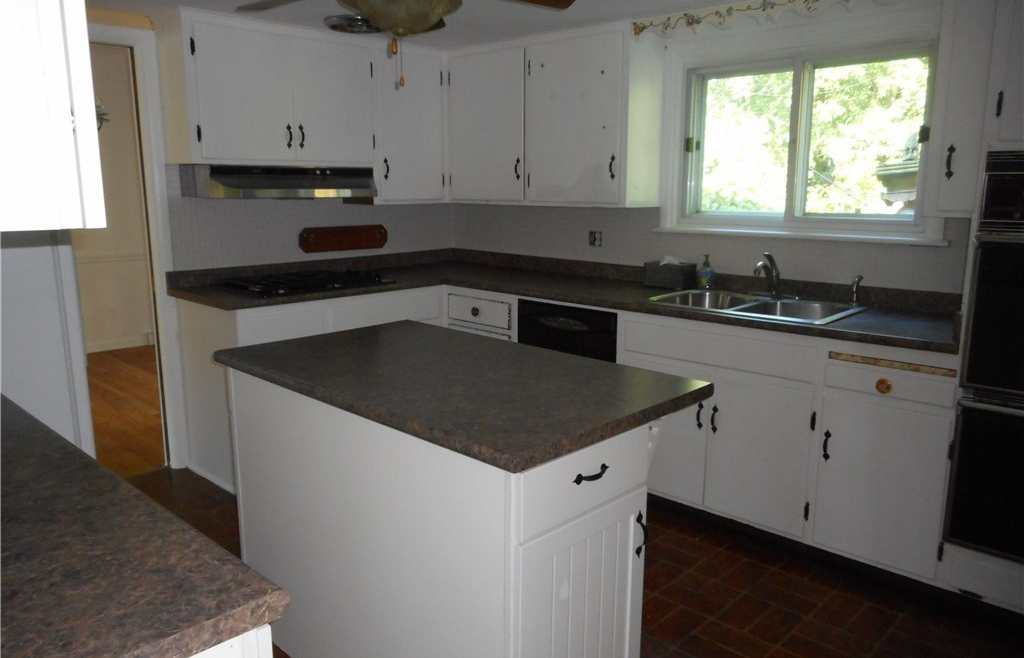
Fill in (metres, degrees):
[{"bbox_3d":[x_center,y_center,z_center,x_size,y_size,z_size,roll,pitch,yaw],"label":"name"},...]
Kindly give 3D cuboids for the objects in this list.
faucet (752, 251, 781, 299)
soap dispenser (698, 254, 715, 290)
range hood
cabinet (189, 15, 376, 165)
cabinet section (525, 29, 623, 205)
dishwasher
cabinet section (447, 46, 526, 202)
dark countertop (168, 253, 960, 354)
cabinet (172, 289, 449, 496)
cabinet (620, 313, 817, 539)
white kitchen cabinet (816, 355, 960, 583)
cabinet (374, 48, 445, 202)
[{"bbox_3d":[1.137,-0.235,3.303,0.056,0.213,0.208,10,15,42],"label":"faucet"},{"bbox_3d":[0.946,-0.273,3.596,0.081,0.178,0.056,5,12,22],"label":"soap dispenser"},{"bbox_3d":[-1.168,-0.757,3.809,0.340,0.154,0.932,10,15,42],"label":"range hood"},{"bbox_3d":[-1.202,-1.157,3.723,0.301,0.663,0.995,10,15,42],"label":"cabinet"},{"bbox_3d":[0.401,-1.070,3.869,0.633,0.823,0.311,10,15,42],"label":"cabinet section"},{"bbox_3d":[0.462,0.258,3.790,0.600,0.834,0.611,10,15,42],"label":"dishwasher"},{"bbox_3d":[-0.052,-1.152,4.287,0.610,0.823,0.311,10,15,42],"label":"cabinet section"},{"bbox_3d":[0.098,-0.141,3.223,3.131,0.122,1.875,10,15,42],"label":"dark countertop"},{"bbox_3d":[-1.018,0.226,3.943,0.634,0.879,1.216,10,15,42],"label":"cabinet"},{"bbox_3d":[1.024,0.340,3.289,0.901,0.844,0.637,10,15,42],"label":"cabinet"},{"bbox_3d":[1.504,0.426,2.844,0.426,0.844,0.637,10,15,42],"label":"white kitchen cabinet"},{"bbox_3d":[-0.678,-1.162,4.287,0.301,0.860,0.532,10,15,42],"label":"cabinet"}]

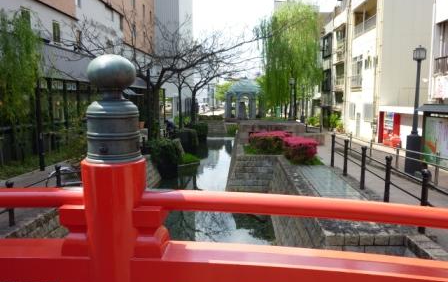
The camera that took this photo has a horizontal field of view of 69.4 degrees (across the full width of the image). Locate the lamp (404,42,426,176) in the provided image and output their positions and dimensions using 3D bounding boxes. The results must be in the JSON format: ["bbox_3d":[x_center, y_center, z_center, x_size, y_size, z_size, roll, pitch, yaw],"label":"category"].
[{"bbox_3d":[5.764,-0.884,9.712,0.430,3.835,0.430,1,6,5],"label":"lamp"}]

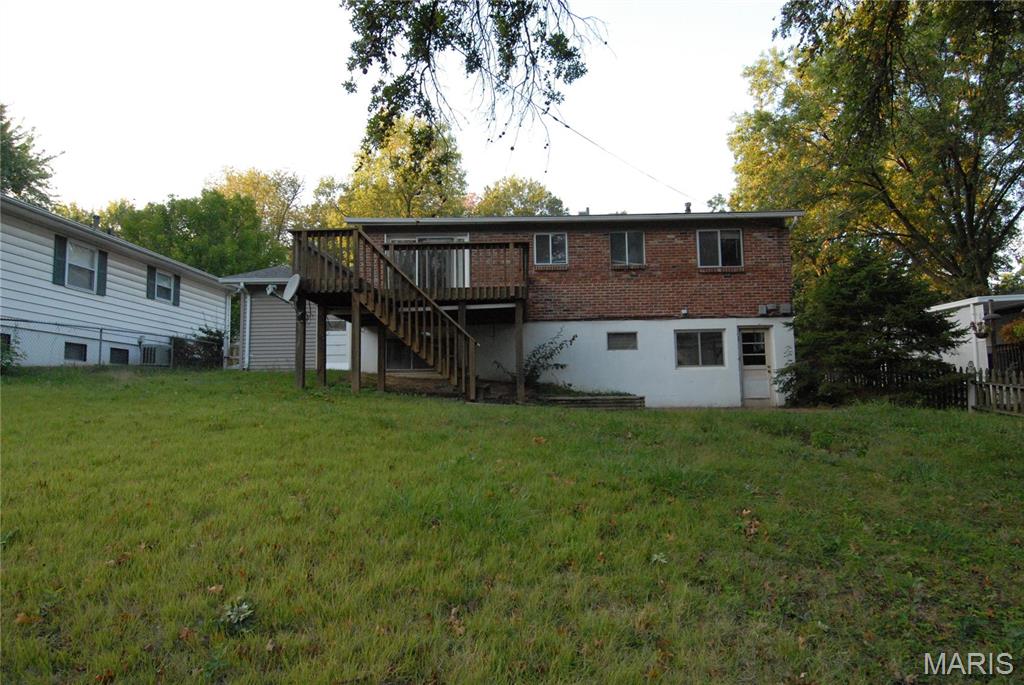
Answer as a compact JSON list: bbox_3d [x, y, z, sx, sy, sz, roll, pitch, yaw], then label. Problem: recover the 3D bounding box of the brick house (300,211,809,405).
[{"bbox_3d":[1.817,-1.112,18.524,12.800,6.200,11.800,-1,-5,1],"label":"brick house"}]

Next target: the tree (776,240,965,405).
[{"bbox_3d":[9.357,-0.525,15.694,4.800,4.400,4.600,-1,-5,1],"label":"tree"}]

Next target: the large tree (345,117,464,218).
[{"bbox_3d":[-6.056,-5.743,33.752,7.200,14.000,7.000,-1,-5,1],"label":"large tree"}]

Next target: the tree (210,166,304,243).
[{"bbox_3d":[-17.600,-5.018,40.979,7.000,14.000,6.800,-1,-5,1],"label":"tree"}]

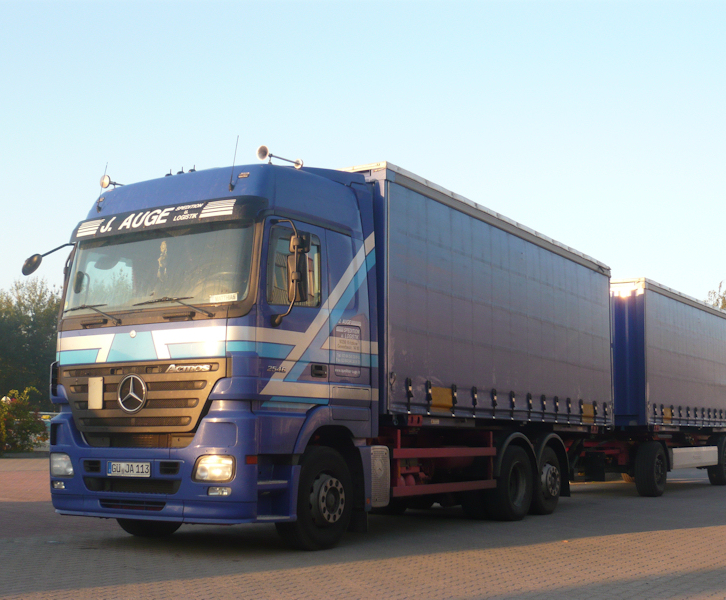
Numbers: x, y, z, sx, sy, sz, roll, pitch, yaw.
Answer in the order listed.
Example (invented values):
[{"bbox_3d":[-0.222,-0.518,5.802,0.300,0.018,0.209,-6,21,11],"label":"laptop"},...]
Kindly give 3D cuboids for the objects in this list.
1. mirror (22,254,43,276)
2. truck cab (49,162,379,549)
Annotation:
[{"bbox_3d":[-3.214,-0.335,10.105,0.100,0.265,0.220,38,1,15],"label":"mirror"},{"bbox_3d":[-1.507,0.514,10.466,2.520,3.820,2.340,-4,-9,31],"label":"truck cab"}]

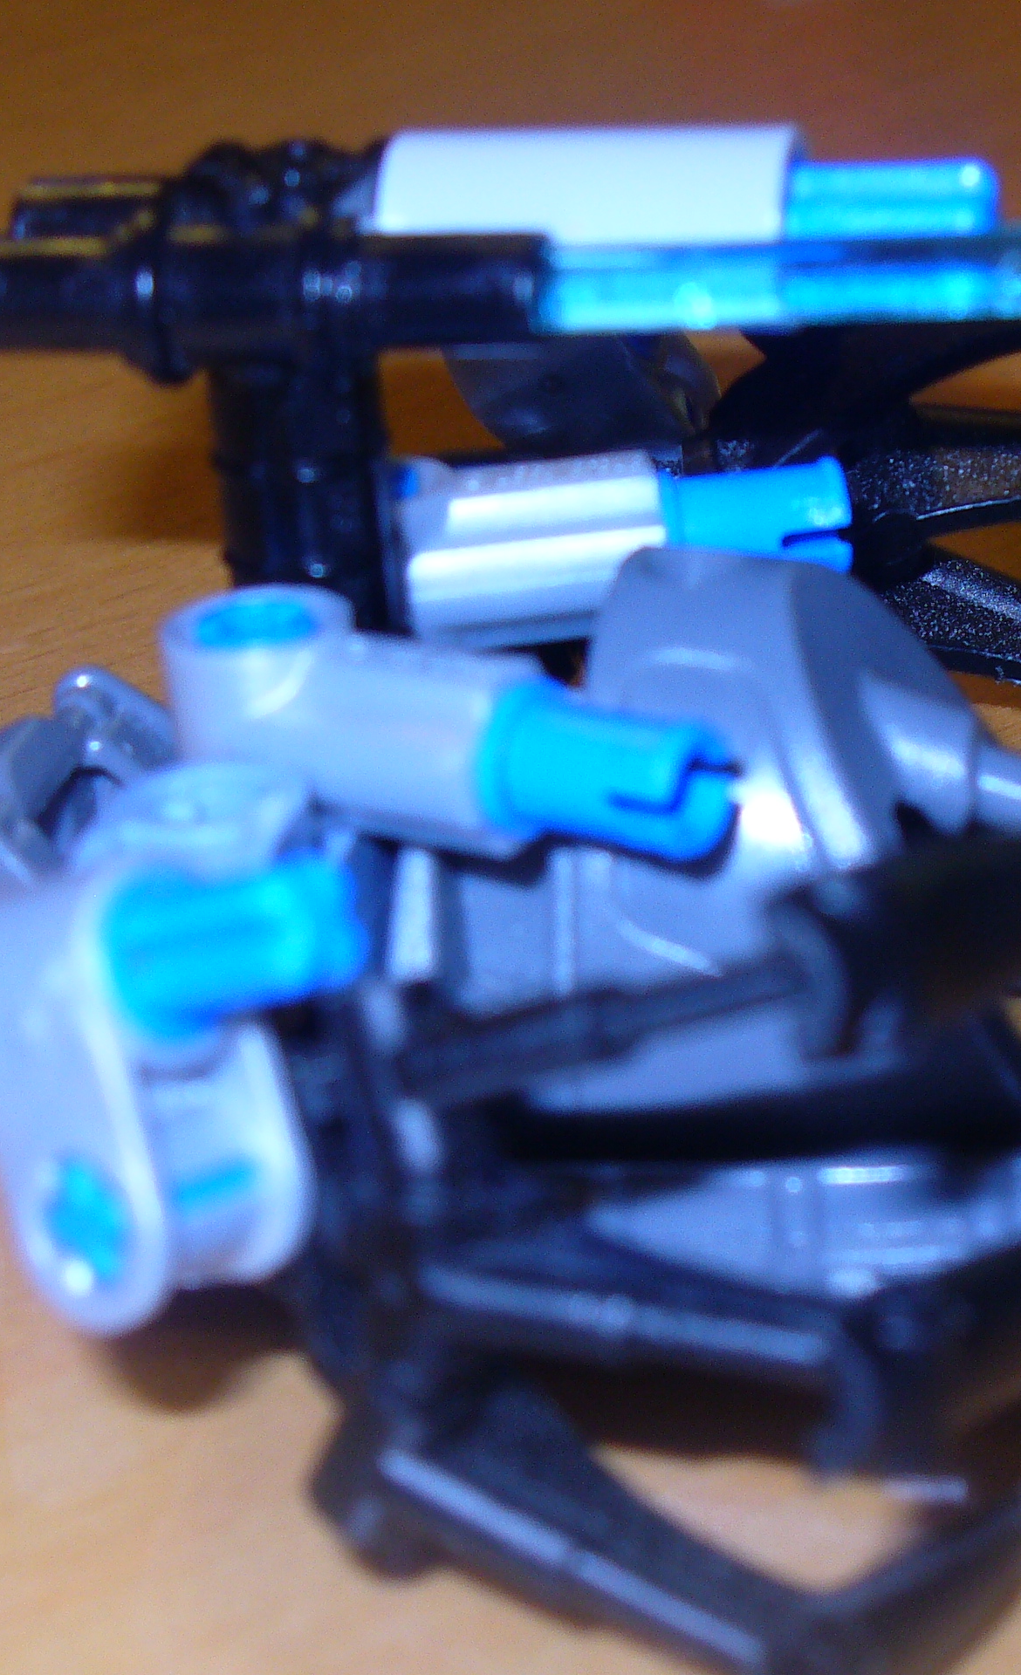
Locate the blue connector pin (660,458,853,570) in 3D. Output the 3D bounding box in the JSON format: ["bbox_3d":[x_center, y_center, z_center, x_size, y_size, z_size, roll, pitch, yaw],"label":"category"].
[{"bbox_3d":[0.010,-0.013,0.213,0.008,0.005,0.005,-6,31,0],"label":"blue connector pin"}]

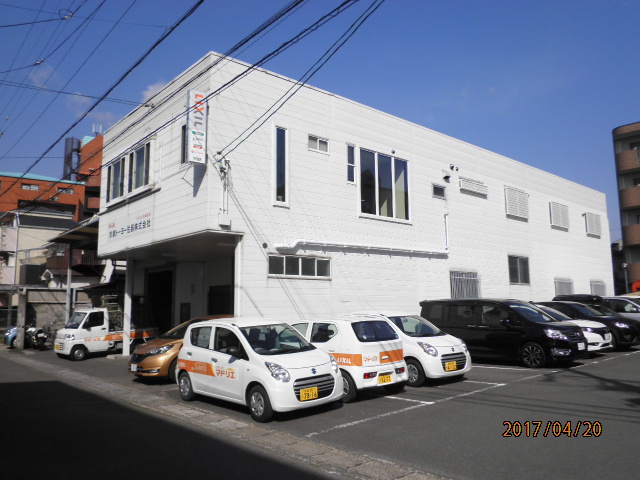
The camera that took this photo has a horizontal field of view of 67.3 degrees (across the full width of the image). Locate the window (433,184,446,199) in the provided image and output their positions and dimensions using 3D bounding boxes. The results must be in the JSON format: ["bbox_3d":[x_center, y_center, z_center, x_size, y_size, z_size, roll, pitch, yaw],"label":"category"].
[{"bbox_3d":[4.585,-1.851,18.453,0.824,0.542,0.100,6,-10,-39],"label":"window"}]

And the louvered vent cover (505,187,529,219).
[{"bbox_3d":[8.914,-1.644,21.795,1.921,1.166,0.120,6,-10,-40],"label":"louvered vent cover"}]

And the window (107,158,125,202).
[{"bbox_3d":[-6.793,-1.963,15.972,0.150,1.280,1.480,7,-11,-43],"label":"window"}]

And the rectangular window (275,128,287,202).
[{"bbox_3d":[-1.073,-2.091,13.262,0.393,2.182,0.100,6,-10,-41],"label":"rectangular window"}]

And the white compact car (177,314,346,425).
[{"bbox_3d":[-1.115,2.170,8.550,1.475,1.520,3.395,7,-11,-41],"label":"white compact car"}]

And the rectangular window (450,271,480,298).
[{"bbox_3d":[5.748,1.814,18.816,1.939,1.145,0.150,6,-10,-39],"label":"rectangular window"}]

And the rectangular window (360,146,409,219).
[{"bbox_3d":[2.211,-1.769,16.153,2.489,2.243,0.120,6,-10,-41],"label":"rectangular window"}]

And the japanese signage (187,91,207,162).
[{"bbox_3d":[-3.022,-2.741,11.818,0.475,1.737,0.160,6,-10,-41],"label":"japanese signage"}]

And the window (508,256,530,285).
[{"bbox_3d":[8.564,1.323,20.601,1.700,1.200,0.120,6,-10,-39],"label":"window"}]

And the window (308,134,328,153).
[{"bbox_3d":[-0.025,-2.777,14.099,0.780,0.490,0.110,6,-10,-39],"label":"window"}]

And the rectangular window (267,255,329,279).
[{"bbox_3d":[-0.519,0.814,13.800,2.250,0.693,0.120,6,-10,-39],"label":"rectangular window"}]

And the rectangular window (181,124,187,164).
[{"bbox_3d":[-3.629,-2.600,12.902,0.100,1.115,0.562,6,-10,-41],"label":"rectangular window"}]

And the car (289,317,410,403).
[{"bbox_3d":[0.170,2.310,9.920,1.480,1.490,3.400,5,-10,-37],"label":"car"}]

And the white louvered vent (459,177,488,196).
[{"bbox_3d":[6.282,-2.139,19.633,1.907,0.413,0.120,6,-10,-40],"label":"white louvered vent"}]

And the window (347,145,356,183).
[{"bbox_3d":[0.993,-2.393,15.148,0.401,1.241,0.100,6,-10,-41],"label":"window"}]

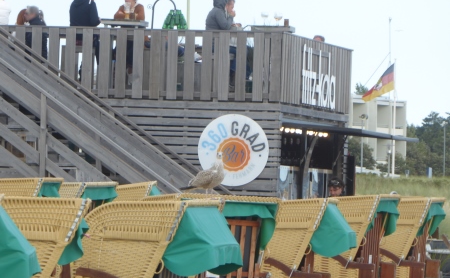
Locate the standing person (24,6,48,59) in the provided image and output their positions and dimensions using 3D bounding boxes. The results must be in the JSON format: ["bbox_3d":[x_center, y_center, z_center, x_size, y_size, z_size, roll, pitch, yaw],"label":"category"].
[{"bbox_3d":[-2.833,-1.352,73.300,0.450,1.290,0.480,2,-1,-26],"label":"standing person"}]

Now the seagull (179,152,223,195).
[{"bbox_3d":[-0.232,0.371,50.000,0.460,0.460,0.170,1,0,15],"label":"seagull"}]

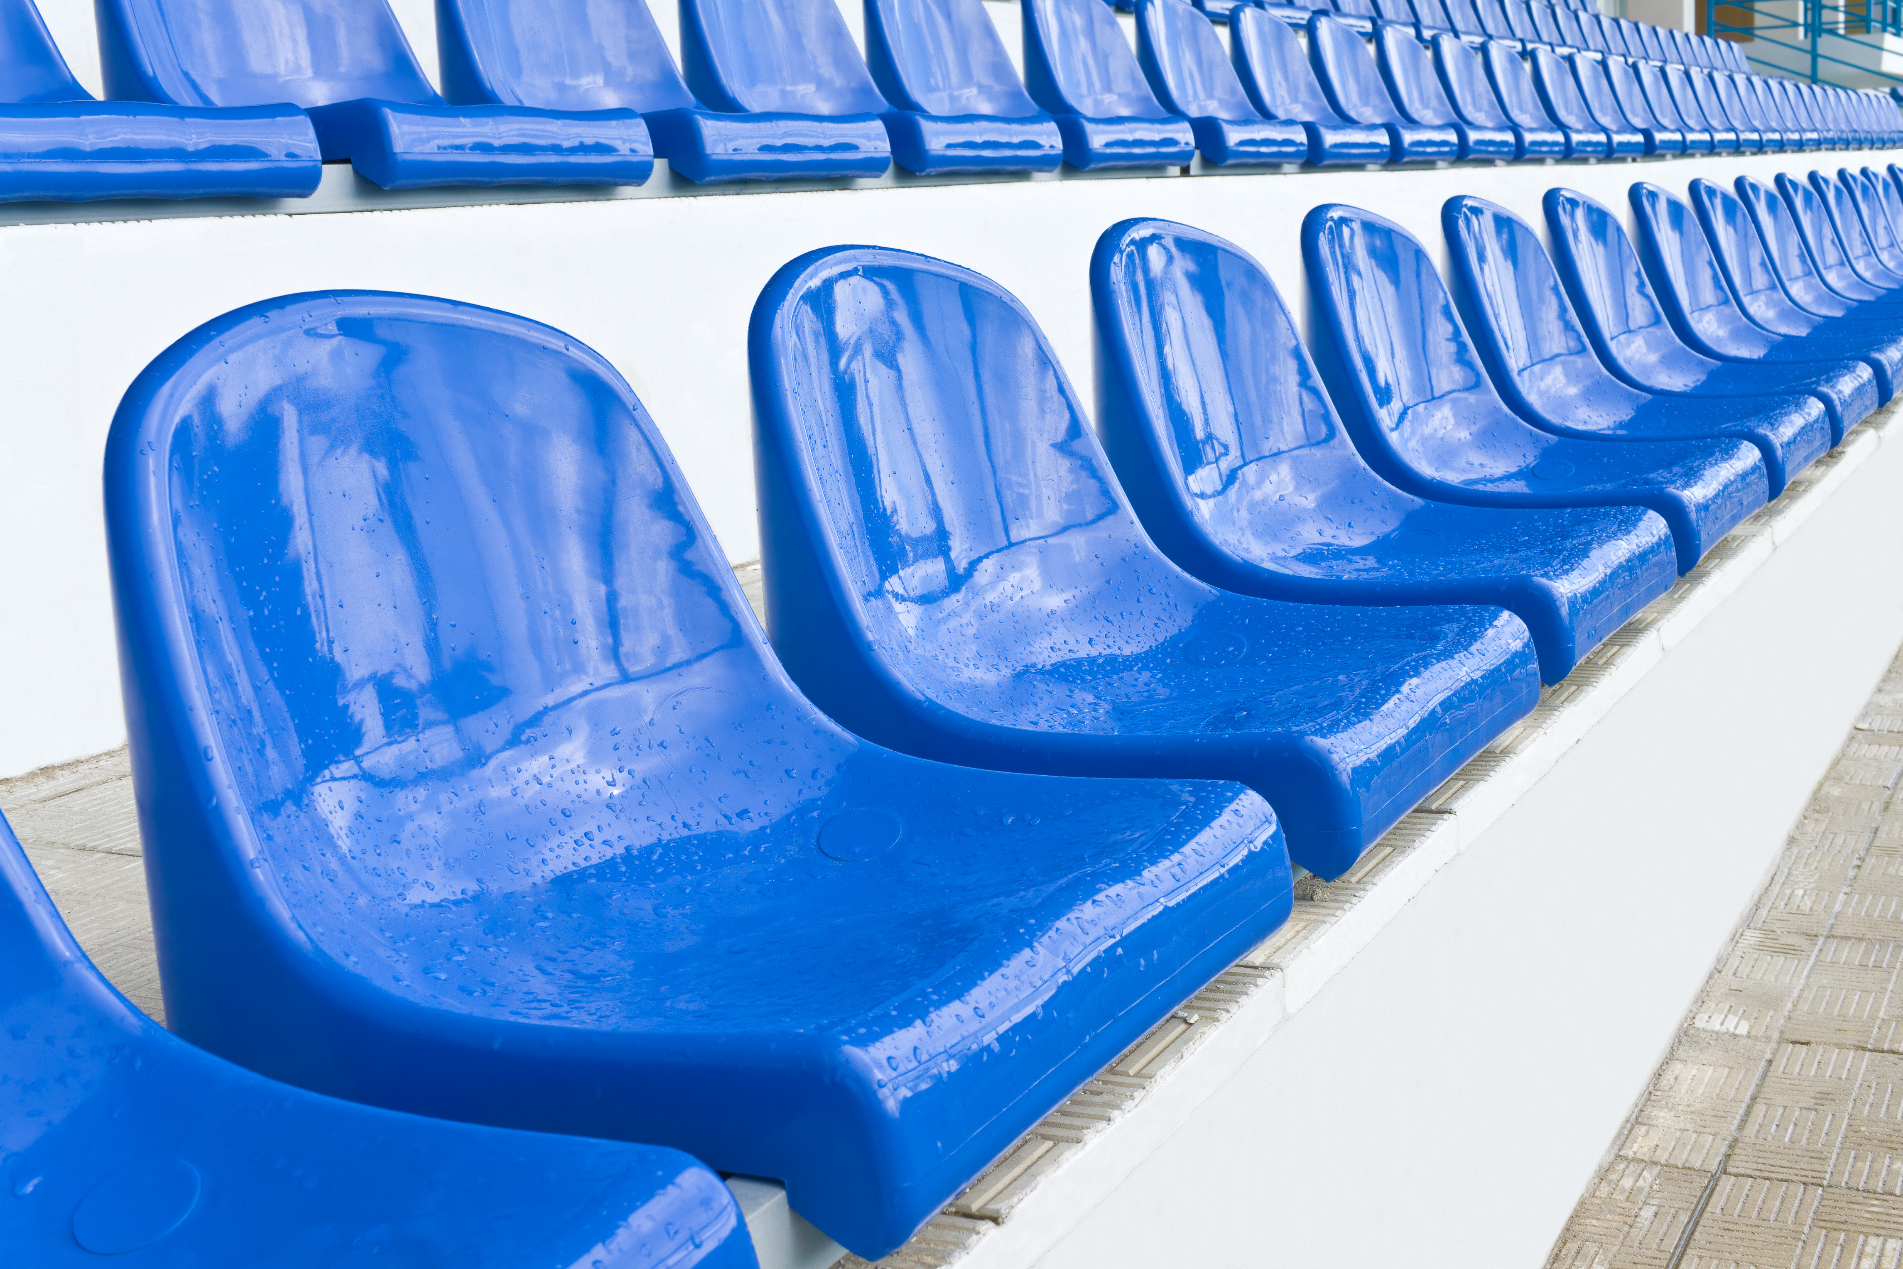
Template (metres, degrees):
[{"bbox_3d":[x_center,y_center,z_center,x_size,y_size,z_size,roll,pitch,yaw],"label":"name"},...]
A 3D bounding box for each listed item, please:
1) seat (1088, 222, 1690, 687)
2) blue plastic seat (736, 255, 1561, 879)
[{"bbox_3d":[0.351,-0.173,1.925,0.388,0.336,0.412,2,11,27],"label":"seat"},{"bbox_3d":[0.123,-0.082,1.489,0.388,0.336,0.412,2,11,27],"label":"blue plastic seat"}]

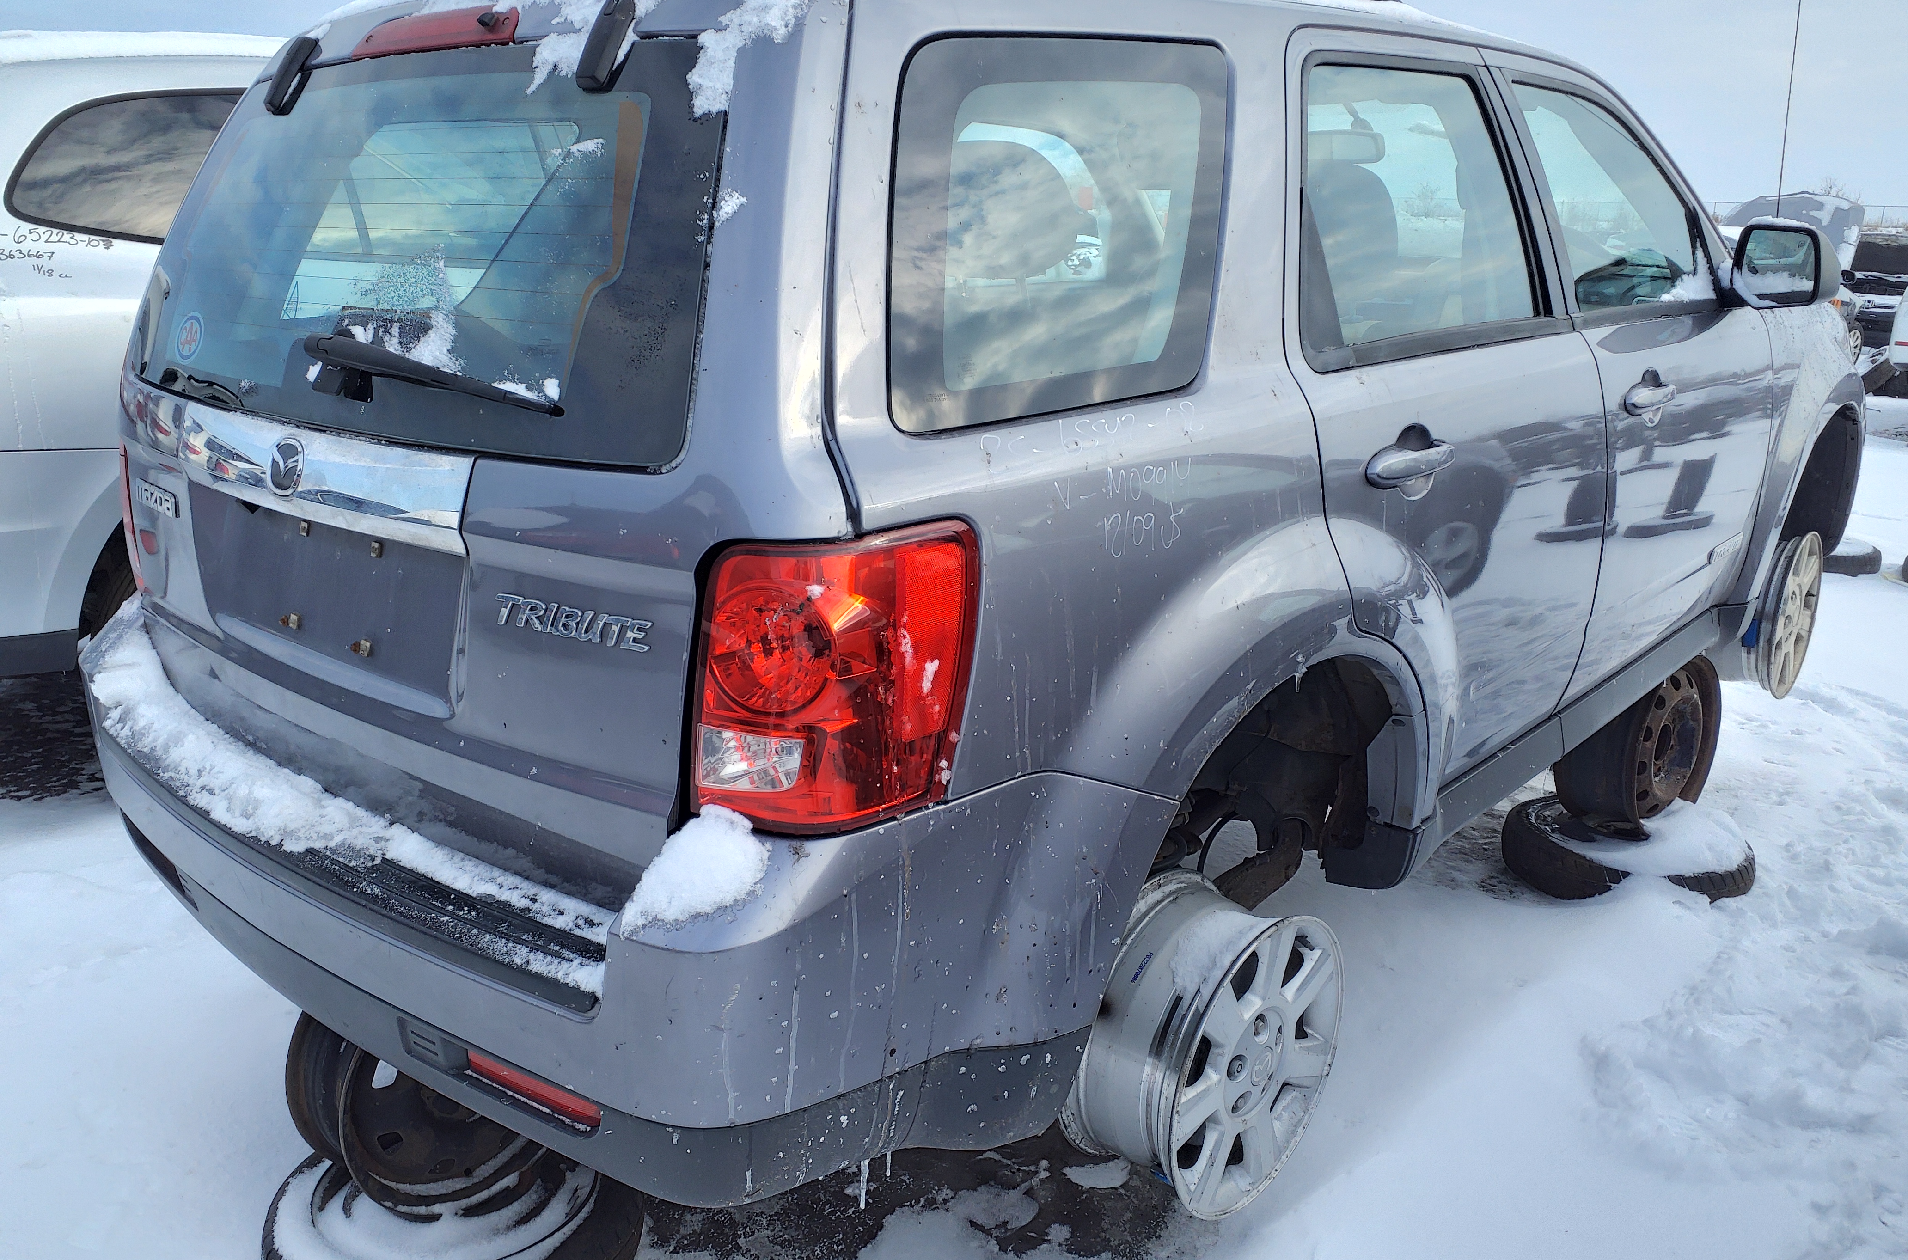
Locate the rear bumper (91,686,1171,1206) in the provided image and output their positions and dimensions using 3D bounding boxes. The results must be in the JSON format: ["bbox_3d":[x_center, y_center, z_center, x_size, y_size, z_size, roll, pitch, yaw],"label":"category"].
[{"bbox_3d":[-0.633,0.221,2.006,1.790,0.435,0.640,13,22,40],"label":"rear bumper"}]

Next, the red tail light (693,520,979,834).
[{"bbox_3d":[-0.123,0.035,1.357,0.205,0.285,0.260,13,22,40],"label":"red tail light"}]

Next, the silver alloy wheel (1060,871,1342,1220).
[{"bbox_3d":[0.363,0.595,2.081,0.203,0.441,0.441,16,23,42],"label":"silver alloy wheel"}]

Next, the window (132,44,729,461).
[{"bbox_3d":[-0.700,-0.473,1.739,1.340,0.450,0.085,13,-4,40],"label":"window"}]

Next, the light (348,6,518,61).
[{"bbox_3d":[-0.637,-0.726,1.756,0.380,0.045,0.050,13,10,40],"label":"light"}]

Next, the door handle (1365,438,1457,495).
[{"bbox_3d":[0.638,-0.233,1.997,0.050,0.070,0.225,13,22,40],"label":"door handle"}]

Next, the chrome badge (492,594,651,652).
[{"bbox_3d":[-0.376,-0.013,1.412,0.215,0.035,0.012,11,14,33],"label":"chrome badge"}]

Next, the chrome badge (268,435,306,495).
[{"bbox_3d":[-0.792,-0.195,1.700,0.104,0.080,0.015,13,16,40],"label":"chrome badge"}]

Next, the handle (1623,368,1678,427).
[{"bbox_3d":[1.319,-0.442,2.710,0.050,0.080,0.220,13,22,40],"label":"handle"}]

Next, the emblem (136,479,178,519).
[{"bbox_3d":[-1.157,-0.190,2.081,0.165,0.036,0.012,14,17,43],"label":"emblem"}]

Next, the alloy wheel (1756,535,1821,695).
[{"bbox_3d":[2.158,-0.055,3.857,0.200,0.443,0.443,14,21,41],"label":"alloy wheel"}]

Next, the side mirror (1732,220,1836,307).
[{"bbox_3d":[1.732,-0.761,2.975,0.200,0.160,0.130,13,22,40],"label":"side mirror"}]

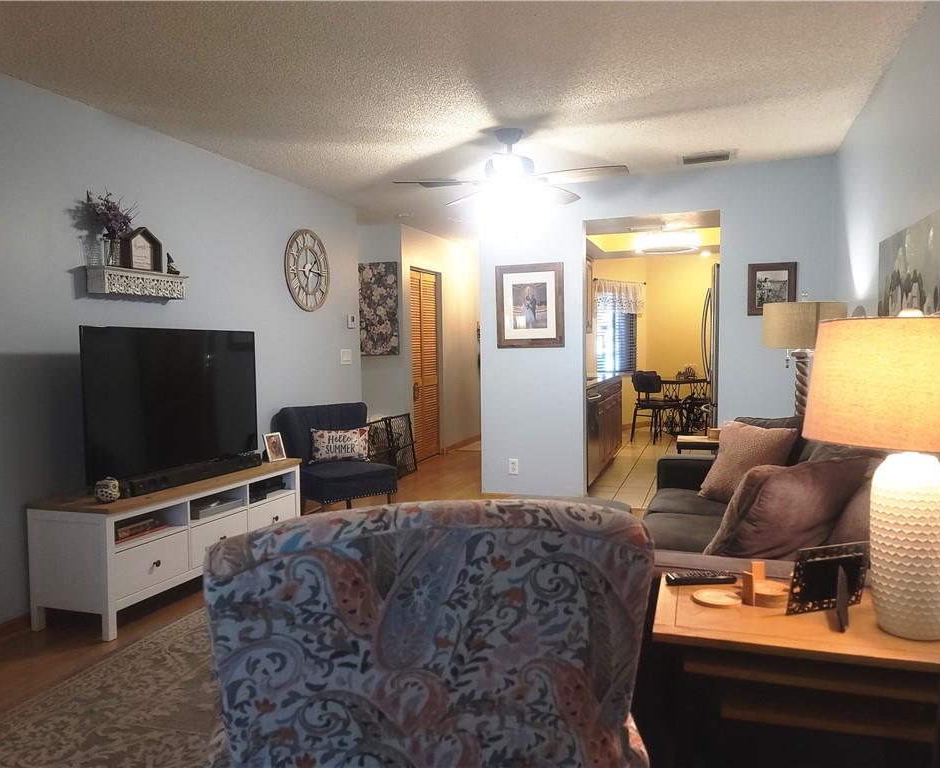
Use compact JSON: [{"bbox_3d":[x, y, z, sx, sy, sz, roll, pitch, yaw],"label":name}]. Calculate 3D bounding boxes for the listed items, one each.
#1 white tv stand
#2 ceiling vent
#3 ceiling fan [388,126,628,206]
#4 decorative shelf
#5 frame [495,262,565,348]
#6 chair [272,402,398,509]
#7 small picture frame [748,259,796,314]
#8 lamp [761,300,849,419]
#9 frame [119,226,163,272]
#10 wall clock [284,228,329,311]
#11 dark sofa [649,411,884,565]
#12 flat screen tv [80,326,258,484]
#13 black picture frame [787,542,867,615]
[{"bbox_3d":[-1.489,0.778,3.884,0.470,0.570,1.490,0,3,20],"label":"white tv stand"},{"bbox_3d":[1.603,-1.506,4.978,0.360,0.020,0.250,0,3,19],"label":"ceiling vent"},{"bbox_3d":[0.236,-1.230,4.277,1.330,0.460,1.330,0,3,19],"label":"ceiling fan"},{"bbox_3d":[-1.733,-0.522,3.886,0.140,0.135,0.600,0,3,19],"label":"decorative shelf"},{"bbox_3d":[0.456,-0.591,5.639,0.530,0.635,0.030,0,3,19],"label":"frame"},{"bbox_3d":[-0.927,0.581,5.124,0.630,0.820,0.670,-3,4,-39],"label":"chair"},{"bbox_3d":[2.065,-0.646,5.050,0.306,0.354,0.025,0,3,19],"label":"small picture frame"},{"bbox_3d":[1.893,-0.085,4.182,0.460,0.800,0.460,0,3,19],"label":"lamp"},{"bbox_3d":[-1.722,-0.703,3.872,0.070,0.230,0.220,0,3,19],"label":"frame"},{"bbox_3d":[-1.219,-0.867,5.655,0.035,0.620,0.620,0,3,19],"label":"wall clock"},{"bbox_3d":[1.150,0.612,2.911,0.940,0.850,2.120,0,3,19],"label":"dark sofa"},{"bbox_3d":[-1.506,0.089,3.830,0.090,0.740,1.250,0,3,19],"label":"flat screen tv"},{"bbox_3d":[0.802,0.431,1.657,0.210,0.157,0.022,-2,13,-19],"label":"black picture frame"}]

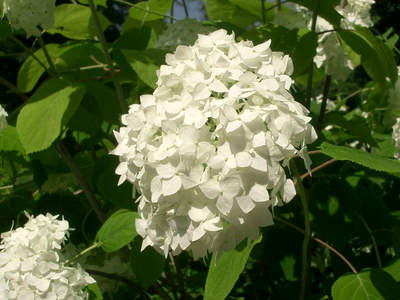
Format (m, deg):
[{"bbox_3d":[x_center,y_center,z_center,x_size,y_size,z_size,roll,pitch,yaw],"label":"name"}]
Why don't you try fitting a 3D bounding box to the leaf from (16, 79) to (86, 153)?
[{"bbox_3d":[-0.138,-0.031,0.660,0.058,0.092,0.020,27,-28,19],"label":"leaf"}]

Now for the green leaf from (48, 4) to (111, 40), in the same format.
[{"bbox_3d":[-0.128,-0.134,0.760,0.076,0.020,0.055,-13,-38,-18],"label":"green leaf"}]

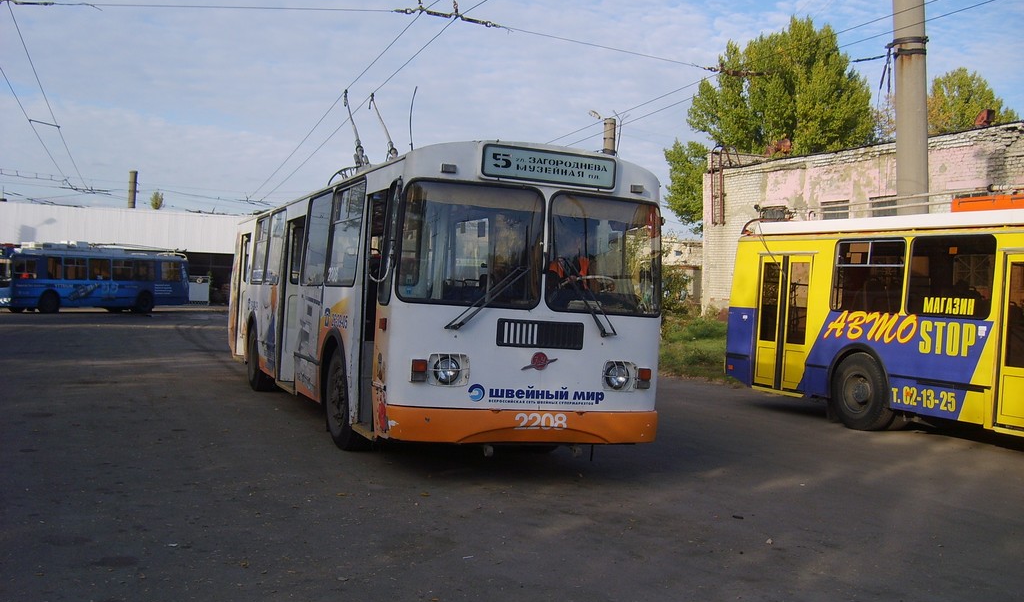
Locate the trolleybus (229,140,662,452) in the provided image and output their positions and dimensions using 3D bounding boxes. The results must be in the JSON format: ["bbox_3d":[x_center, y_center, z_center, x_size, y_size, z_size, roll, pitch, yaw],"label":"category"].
[{"bbox_3d":[-1.904,-0.086,14.058,2.520,3.030,11.800,4,0,-21],"label":"trolleybus"}]

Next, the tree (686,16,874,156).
[{"bbox_3d":[15.200,-7.200,60.000,10.800,18.500,10.500,3,0,0],"label":"tree"}]

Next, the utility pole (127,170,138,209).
[{"bbox_3d":[-29.500,-5.100,80.000,0.550,10.000,0.550,3,0,0],"label":"utility pole"}]

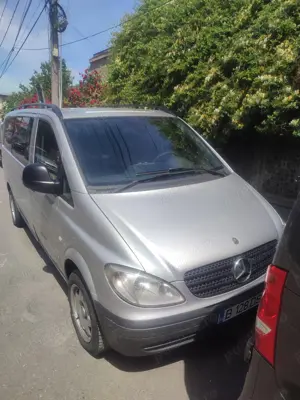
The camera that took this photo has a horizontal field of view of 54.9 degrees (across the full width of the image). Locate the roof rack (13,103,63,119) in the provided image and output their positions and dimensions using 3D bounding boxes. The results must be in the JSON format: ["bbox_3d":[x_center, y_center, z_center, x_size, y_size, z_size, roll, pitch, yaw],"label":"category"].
[{"bbox_3d":[-1.526,-1.116,3.667,0.090,0.140,2.700,-10,19,-32],"label":"roof rack"}]

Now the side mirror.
[{"bbox_3d":[-0.842,-0.169,2.258,0.280,0.260,0.200,-10,19,-32],"label":"side mirror"}]

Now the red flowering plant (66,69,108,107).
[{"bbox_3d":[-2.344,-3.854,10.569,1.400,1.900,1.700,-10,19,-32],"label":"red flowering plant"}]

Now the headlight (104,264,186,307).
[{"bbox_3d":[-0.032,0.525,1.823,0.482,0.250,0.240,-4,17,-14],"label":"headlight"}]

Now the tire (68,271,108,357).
[{"bbox_3d":[-0.454,0.891,2.312,0.210,0.665,0.665,-10,19,-32],"label":"tire"}]

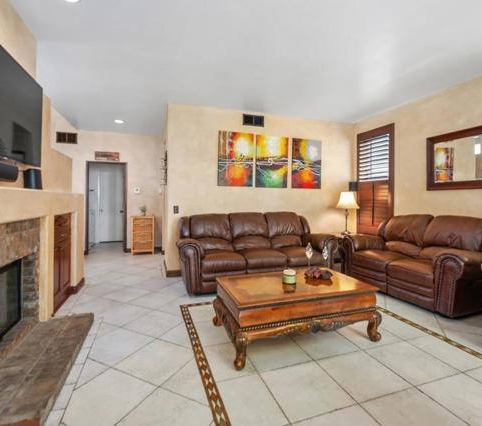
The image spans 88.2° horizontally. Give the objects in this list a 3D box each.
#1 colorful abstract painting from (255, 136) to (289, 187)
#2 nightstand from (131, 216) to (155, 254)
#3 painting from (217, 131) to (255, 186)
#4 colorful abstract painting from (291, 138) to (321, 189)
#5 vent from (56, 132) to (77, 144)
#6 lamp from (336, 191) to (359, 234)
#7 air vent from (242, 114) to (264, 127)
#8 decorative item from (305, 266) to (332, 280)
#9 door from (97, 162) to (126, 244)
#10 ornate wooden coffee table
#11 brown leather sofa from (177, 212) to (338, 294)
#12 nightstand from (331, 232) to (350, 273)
[{"bbox_3d":[0.564,-0.903,4.422,0.629,0.913,0.040,1,2,-19],"label":"colorful abstract painting"},{"bbox_3d":[-2.404,0.537,6.130,0.517,0.916,0.330,0,2,-19],"label":"nightstand"},{"bbox_3d":[-0.080,-0.950,4.435,0.659,0.959,0.040,0,2,-19],"label":"painting"},{"bbox_3d":[1.242,-0.911,4.660,0.636,0.921,0.040,1,2,-19],"label":"colorful abstract painting"},{"bbox_3d":[-3.987,-1.711,5.710,0.407,0.250,0.030,0,2,-19],"label":"vent"},{"bbox_3d":[1.901,0.006,4.483,0.413,0.766,0.413,1,2,-19],"label":"lamp"},{"bbox_3d":[0.238,-1.681,4.533,0.418,0.193,0.030,0,2,-19],"label":"air vent"},{"bbox_3d":[0.774,0.597,2.488,0.254,0.086,0.173,1,2,6],"label":"decorative item"},{"bbox_3d":[-3.872,-0.171,7.542,0.740,2.130,0.050,0,2,-19],"label":"door"},{"bbox_3d":[0.480,0.906,2.393,1.370,0.470,0.770,0,2,-19],"label":"ornate wooden coffee table"},{"bbox_3d":[0.217,0.523,3.818,2.371,1.027,0.902,1,2,-19],"label":"brown leather sofa"},{"bbox_3d":[1.930,0.784,4.817,0.560,0.620,0.580,0,2,-19],"label":"nightstand"}]

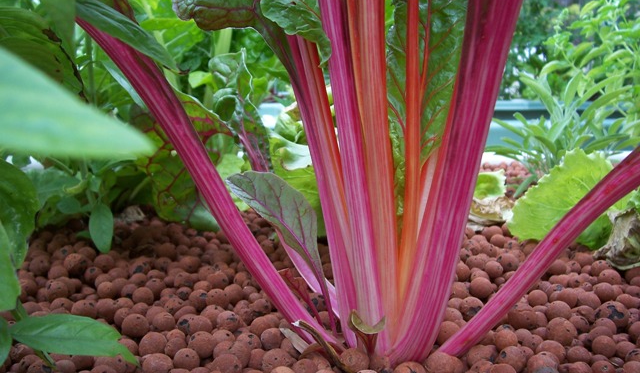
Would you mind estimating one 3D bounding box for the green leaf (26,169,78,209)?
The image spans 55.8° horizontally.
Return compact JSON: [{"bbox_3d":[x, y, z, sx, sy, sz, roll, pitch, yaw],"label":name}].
[{"bbox_3d":[-0.259,0.001,0.580,0.056,0.040,0.035,0,10,0],"label":"green leaf"}]

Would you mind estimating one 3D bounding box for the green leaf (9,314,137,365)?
[{"bbox_3d":[-0.131,0.081,0.320,0.068,0.018,0.034,0,10,0],"label":"green leaf"}]

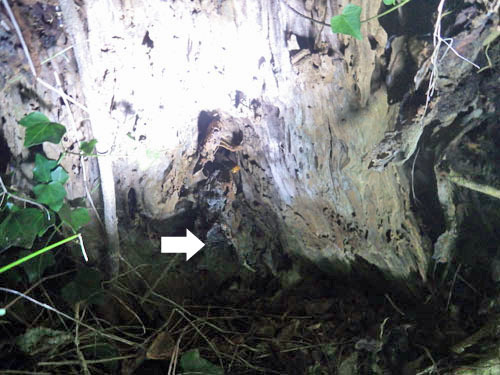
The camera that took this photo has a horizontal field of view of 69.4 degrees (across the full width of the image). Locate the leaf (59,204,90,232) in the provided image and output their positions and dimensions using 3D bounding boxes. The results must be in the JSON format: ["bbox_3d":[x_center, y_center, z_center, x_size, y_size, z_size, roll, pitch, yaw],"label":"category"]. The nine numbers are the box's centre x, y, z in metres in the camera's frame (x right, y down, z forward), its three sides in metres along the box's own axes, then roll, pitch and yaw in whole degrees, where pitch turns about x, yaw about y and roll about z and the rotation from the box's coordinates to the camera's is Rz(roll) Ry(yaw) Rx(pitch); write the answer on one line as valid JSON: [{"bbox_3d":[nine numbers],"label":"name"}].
[{"bbox_3d":[-0.262,0.045,0.540,0.045,0.039,0.013,0,-18,-12],"label":"leaf"}]

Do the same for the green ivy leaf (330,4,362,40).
[{"bbox_3d":[0.144,-0.247,0.540,0.040,0.053,0.015,-12,-6,2],"label":"green ivy leaf"}]

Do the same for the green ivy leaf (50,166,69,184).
[{"bbox_3d":[-0.286,-0.018,0.540,0.025,0.028,0.010,0,-14,-12],"label":"green ivy leaf"}]

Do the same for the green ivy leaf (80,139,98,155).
[{"bbox_3d":[-0.244,-0.062,0.550,0.024,0.025,0.010,0,-15,-9],"label":"green ivy leaf"}]

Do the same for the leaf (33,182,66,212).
[{"bbox_3d":[-0.294,0.015,0.530,0.046,0.045,0.013,0,-14,-12],"label":"leaf"}]

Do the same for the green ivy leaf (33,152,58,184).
[{"bbox_3d":[-0.305,-0.029,0.540,0.037,0.048,0.012,0,-12,-12],"label":"green ivy leaf"}]

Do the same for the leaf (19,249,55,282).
[{"bbox_3d":[-0.313,0.115,0.530,0.047,0.047,0.014,0,-20,-12],"label":"leaf"}]

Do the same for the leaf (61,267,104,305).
[{"bbox_3d":[-0.246,0.144,0.530,0.061,0.052,0.016,0,-21,-9],"label":"leaf"}]

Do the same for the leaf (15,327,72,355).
[{"bbox_3d":[-0.280,0.208,0.490,0.068,0.018,0.042,0,45,-8],"label":"leaf"}]

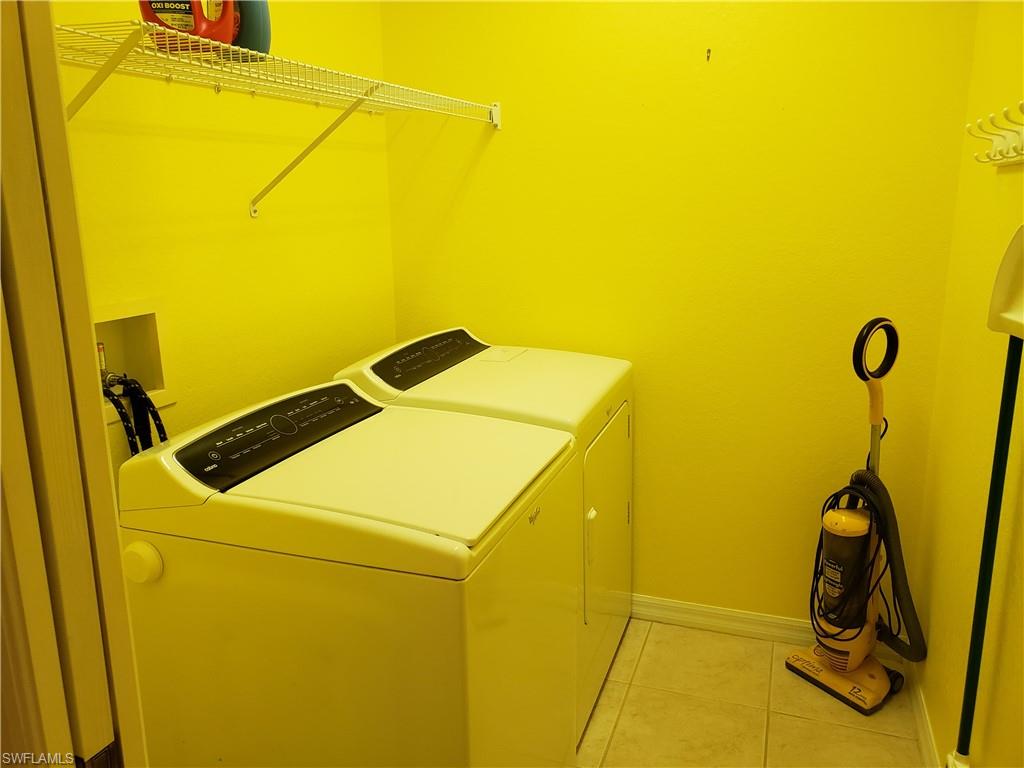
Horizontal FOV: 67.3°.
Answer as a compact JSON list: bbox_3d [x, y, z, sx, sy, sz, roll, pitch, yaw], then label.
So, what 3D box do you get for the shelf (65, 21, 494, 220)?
[{"bbox_3d":[-0.509,-0.601,1.987,0.412,0.328,1.510,4,15,20],"label":"shelf"}]

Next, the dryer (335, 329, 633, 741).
[{"bbox_3d":[-0.042,0.403,2.487,0.735,1.083,0.733,4,15,20],"label":"dryer"}]

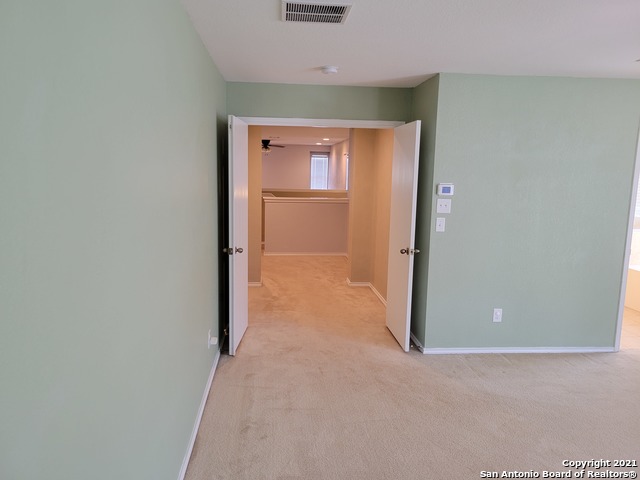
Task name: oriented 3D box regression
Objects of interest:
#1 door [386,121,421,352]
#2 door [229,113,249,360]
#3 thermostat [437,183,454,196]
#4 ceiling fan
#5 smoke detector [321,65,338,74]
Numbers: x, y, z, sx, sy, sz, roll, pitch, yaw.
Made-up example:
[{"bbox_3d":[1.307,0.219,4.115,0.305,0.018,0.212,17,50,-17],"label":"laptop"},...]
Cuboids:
[{"bbox_3d":[0.773,-0.048,4.544,0.040,2.030,0.730,0,8,-6],"label":"door"},{"bbox_3d":[-0.737,-0.057,4.404,0.040,2.030,0.730,1,8,1],"label":"door"},{"bbox_3d":[1.073,-0.425,4.096,0.130,0.090,0.030,0,8,-5],"label":"thermostat"},{"bbox_3d":[-1.475,-2.577,13.246,1.280,0.360,1.280,0,8,-5],"label":"ceiling fan"},{"bbox_3d":[0.076,-1.365,3.861,0.130,0.042,0.130,0,8,-5],"label":"smoke detector"}]

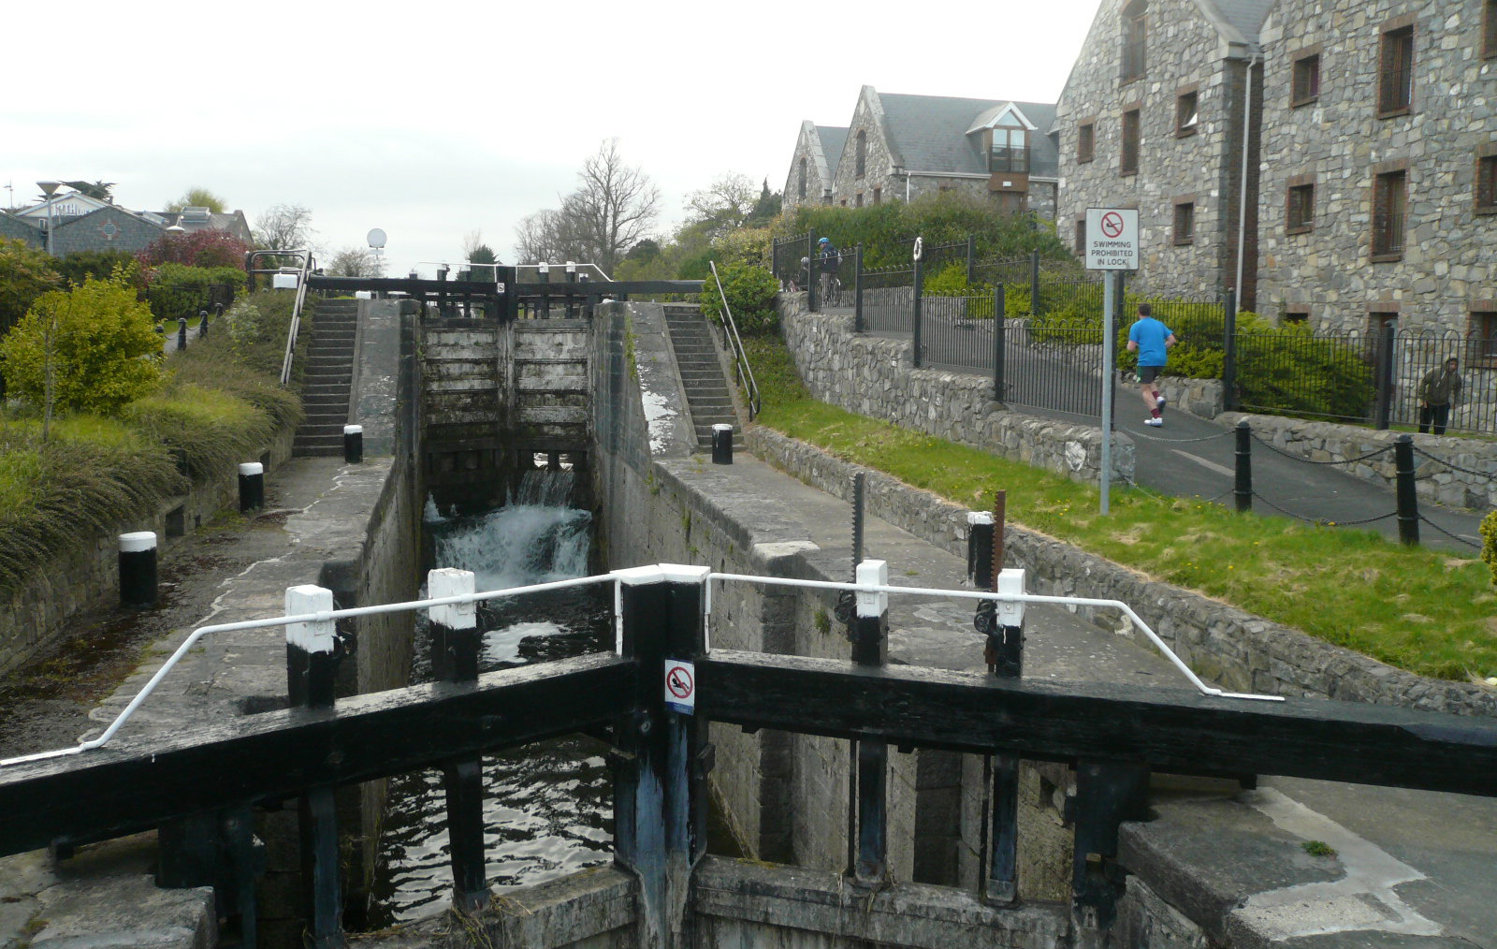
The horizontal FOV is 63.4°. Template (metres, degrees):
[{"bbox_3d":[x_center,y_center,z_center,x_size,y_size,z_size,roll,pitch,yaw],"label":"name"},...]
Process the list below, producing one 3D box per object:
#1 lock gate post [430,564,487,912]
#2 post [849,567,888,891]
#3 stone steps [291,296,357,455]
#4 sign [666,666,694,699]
[{"bbox_3d":[-1.627,1.519,6.854,0.200,1.979,0.220,-5,8,-30],"label":"lock gate post"},{"bbox_3d":[0.725,1.504,7.232,0.160,1.999,0.180,3,7,20],"label":"post"},{"bbox_3d":[-7.821,-1.916,22.698,0.959,2.713,4.080,-1,8,-13],"label":"stone steps"},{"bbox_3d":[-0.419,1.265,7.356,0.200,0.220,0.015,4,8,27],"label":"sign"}]

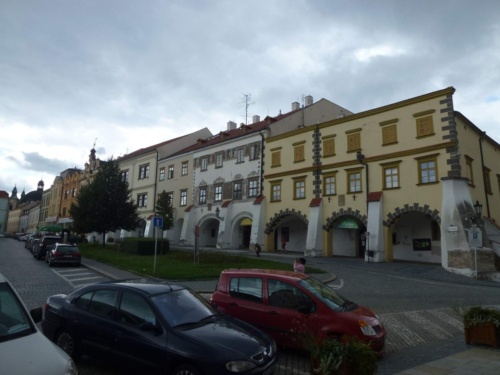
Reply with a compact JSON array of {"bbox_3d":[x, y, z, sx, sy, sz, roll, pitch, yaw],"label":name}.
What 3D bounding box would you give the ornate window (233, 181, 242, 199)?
[{"bbox_3d":[-1.429,0.267,40.283,1.520,2.130,0.250,-9,-15,41],"label":"ornate window"}]

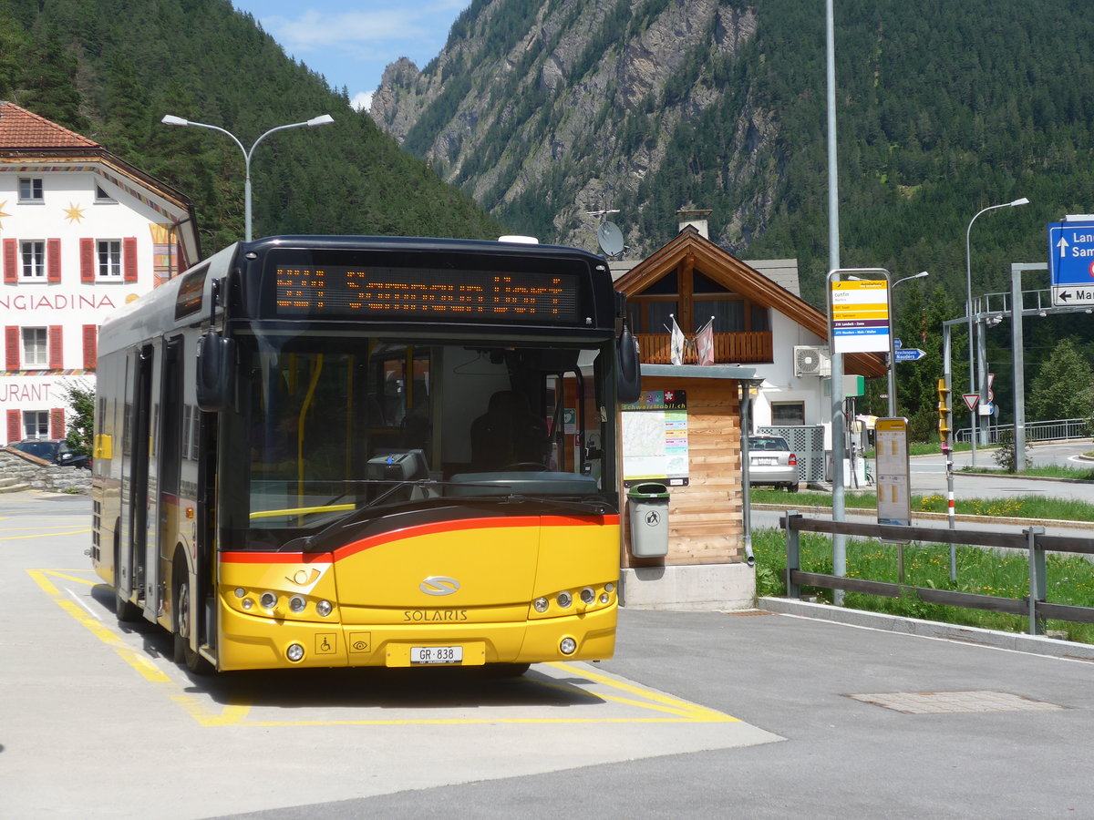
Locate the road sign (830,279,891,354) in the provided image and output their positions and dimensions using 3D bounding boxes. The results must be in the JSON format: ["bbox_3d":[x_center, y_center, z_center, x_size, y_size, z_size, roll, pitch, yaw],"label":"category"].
[{"bbox_3d":[2.921,-0.869,19.400,0.570,0.680,0.060,-3,0,-8],"label":"road sign"}]

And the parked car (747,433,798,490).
[{"bbox_3d":[5.319,1.347,53.819,1.750,1.440,4.500,-1,0,-2],"label":"parked car"}]

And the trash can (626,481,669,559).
[{"bbox_3d":[0.980,1.059,20.100,0.420,0.730,0.330,-1,0,-15],"label":"trash can"}]

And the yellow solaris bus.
[{"bbox_3d":[-1.862,0.348,15.851,2.460,2.770,8.800,0,-1,-17],"label":"yellow solaris bus"}]

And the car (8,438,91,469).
[{"bbox_3d":[-14.609,1.626,60.500,1.770,1.480,4.350,-1,0,7],"label":"car"}]

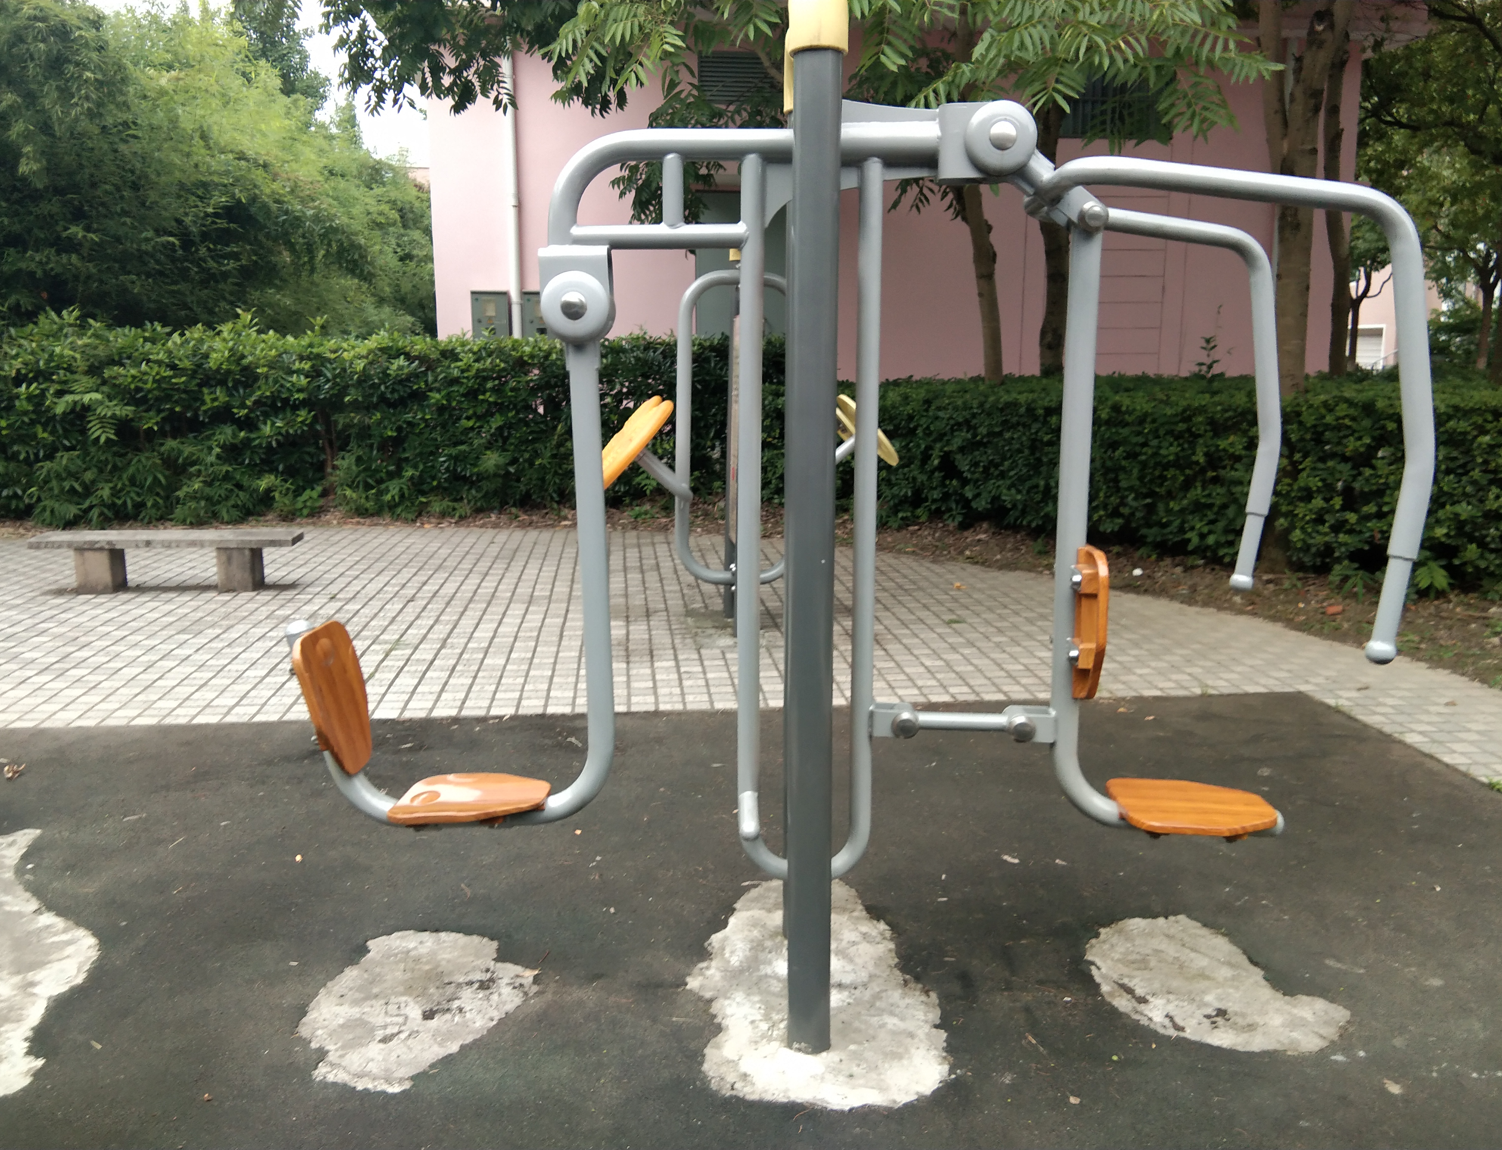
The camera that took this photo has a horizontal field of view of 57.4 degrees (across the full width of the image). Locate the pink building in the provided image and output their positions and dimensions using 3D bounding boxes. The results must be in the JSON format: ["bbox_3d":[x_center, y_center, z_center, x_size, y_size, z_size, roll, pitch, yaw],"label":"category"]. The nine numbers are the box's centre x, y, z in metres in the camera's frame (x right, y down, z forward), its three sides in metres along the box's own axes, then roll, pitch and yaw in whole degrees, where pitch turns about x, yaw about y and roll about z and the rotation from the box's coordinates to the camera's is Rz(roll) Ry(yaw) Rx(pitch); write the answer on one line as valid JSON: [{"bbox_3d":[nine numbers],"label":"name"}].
[{"bbox_3d":[1.780,-4.417,18.712,11.100,4.900,7.200,0,10,0],"label":"pink building"}]

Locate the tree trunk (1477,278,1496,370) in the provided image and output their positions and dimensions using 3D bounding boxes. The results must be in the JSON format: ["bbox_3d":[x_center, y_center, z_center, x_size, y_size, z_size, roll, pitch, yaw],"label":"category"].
[{"bbox_3d":[13.151,-4.224,24.642,0.240,2.000,0.240,0,10,0],"label":"tree trunk"}]

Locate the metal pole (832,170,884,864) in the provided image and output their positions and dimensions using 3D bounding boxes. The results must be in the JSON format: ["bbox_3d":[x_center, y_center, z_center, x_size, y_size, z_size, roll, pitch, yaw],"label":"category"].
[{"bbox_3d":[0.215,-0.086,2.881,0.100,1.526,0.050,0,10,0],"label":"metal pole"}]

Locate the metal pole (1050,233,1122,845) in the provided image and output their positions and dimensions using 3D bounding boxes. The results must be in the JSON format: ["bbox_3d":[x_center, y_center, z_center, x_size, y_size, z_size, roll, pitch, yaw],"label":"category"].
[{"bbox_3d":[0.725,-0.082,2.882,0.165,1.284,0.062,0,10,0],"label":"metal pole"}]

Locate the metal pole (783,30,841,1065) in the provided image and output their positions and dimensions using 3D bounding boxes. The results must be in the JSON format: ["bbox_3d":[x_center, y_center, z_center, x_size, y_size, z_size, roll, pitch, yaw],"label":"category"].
[{"bbox_3d":[0.120,-0.006,2.631,0.087,1.970,0.087,0,10,0],"label":"metal pole"}]

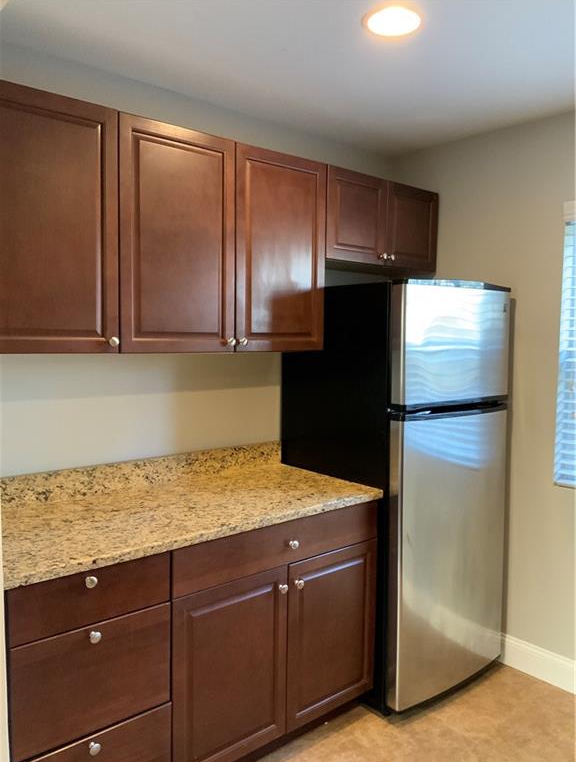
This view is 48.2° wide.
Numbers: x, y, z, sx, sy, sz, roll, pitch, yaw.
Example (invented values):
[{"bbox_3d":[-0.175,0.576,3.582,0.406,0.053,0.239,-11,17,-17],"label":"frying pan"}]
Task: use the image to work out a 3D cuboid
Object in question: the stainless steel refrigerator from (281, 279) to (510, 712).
[{"bbox_3d":[0.486,0.448,2.931,0.715,1.705,0.737,-3,5,-40],"label":"stainless steel refrigerator"}]

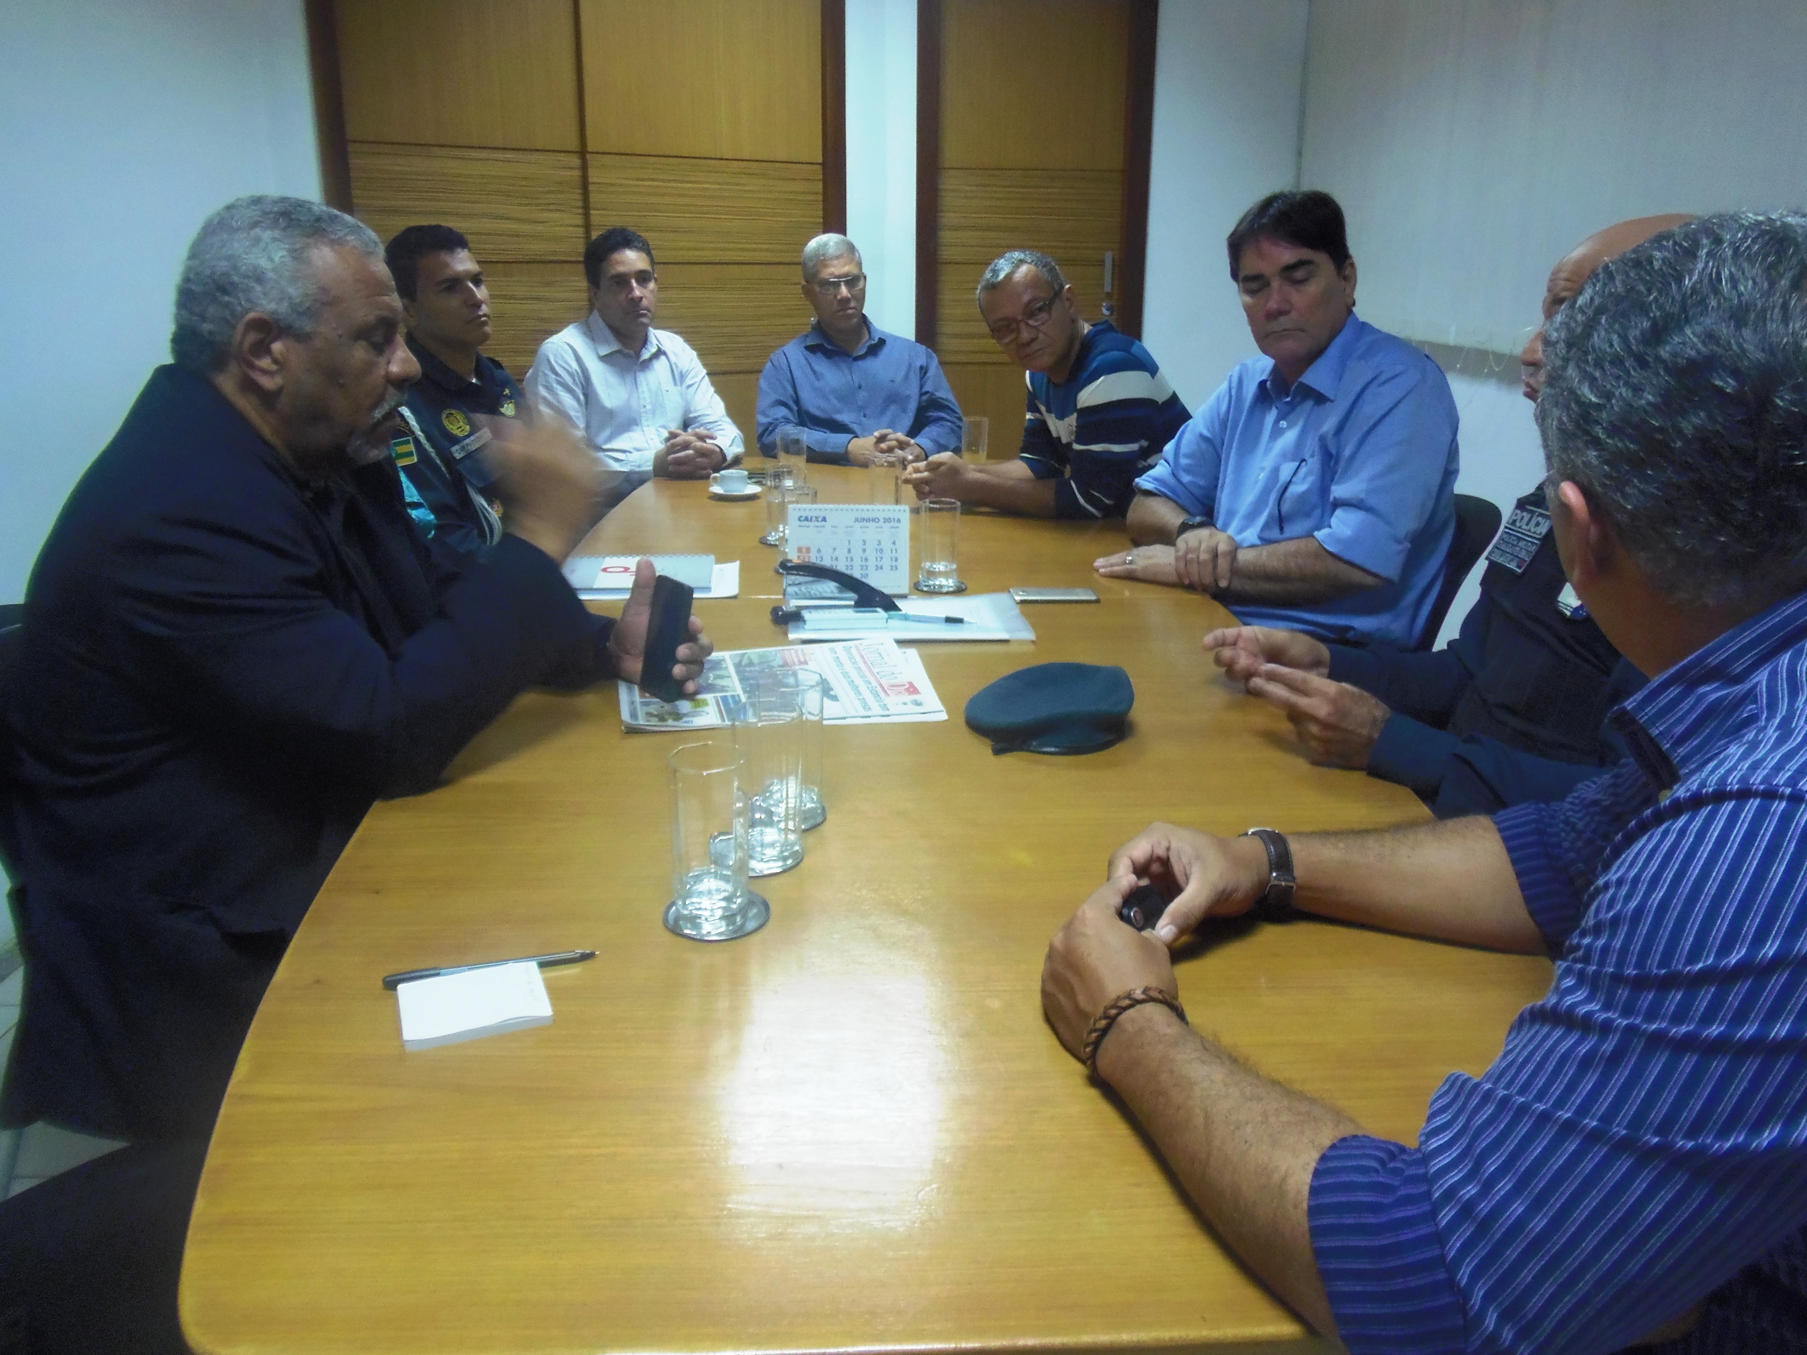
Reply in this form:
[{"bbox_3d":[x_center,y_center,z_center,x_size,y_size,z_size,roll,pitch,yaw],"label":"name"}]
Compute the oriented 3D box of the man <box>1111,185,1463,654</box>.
[{"bbox_3d":[0.621,-0.079,2.115,0.800,1.360,0.580,-13,23,-35],"label":"man"}]

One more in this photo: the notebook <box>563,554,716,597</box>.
[{"bbox_3d":[-0.465,-0.170,2.126,0.280,0.017,0.220,-1,19,-4],"label":"notebook"}]

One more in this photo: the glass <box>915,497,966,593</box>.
[{"bbox_3d":[0.060,-0.212,1.985,0.083,0.138,0.083,0,18,0],"label":"glass"}]

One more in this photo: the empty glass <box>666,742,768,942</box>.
[{"bbox_3d":[-0.148,0.124,0.976,0.083,0.138,0.083,0,18,0],"label":"empty glass"}]

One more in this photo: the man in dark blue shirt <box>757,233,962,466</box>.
[{"bbox_3d":[-0.117,-0.503,3.419,0.560,1.320,0.720,-1,19,-3],"label":"man in dark blue shirt"}]

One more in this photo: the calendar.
[{"bbox_3d":[-0.086,-0.204,1.966,0.191,0.137,0.080,1,18,3],"label":"calendar"}]

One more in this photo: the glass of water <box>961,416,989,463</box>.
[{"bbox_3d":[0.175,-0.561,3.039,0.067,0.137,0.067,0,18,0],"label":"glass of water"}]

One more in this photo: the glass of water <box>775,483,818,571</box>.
[{"bbox_3d":[-0.188,-0.266,2.221,0.067,0.138,0.067,0,19,0],"label":"glass of water"}]

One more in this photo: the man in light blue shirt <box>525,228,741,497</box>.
[{"bbox_3d":[-0.637,-0.404,3.116,0.560,1.320,0.750,-10,21,-27],"label":"man in light blue shirt"}]

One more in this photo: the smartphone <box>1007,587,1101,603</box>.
[{"bbox_3d":[0.244,-0.132,2.035,0.138,0.007,0.067,0,19,-2],"label":"smartphone"}]

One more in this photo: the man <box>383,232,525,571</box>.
[{"bbox_3d":[-0.878,-0.244,2.622,0.750,1.330,0.550,17,25,39],"label":"man"}]

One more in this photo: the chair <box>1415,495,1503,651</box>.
[{"bbox_3d":[0.590,0.111,2.166,0.570,0.900,0.540,-6,19,-16],"label":"chair"}]

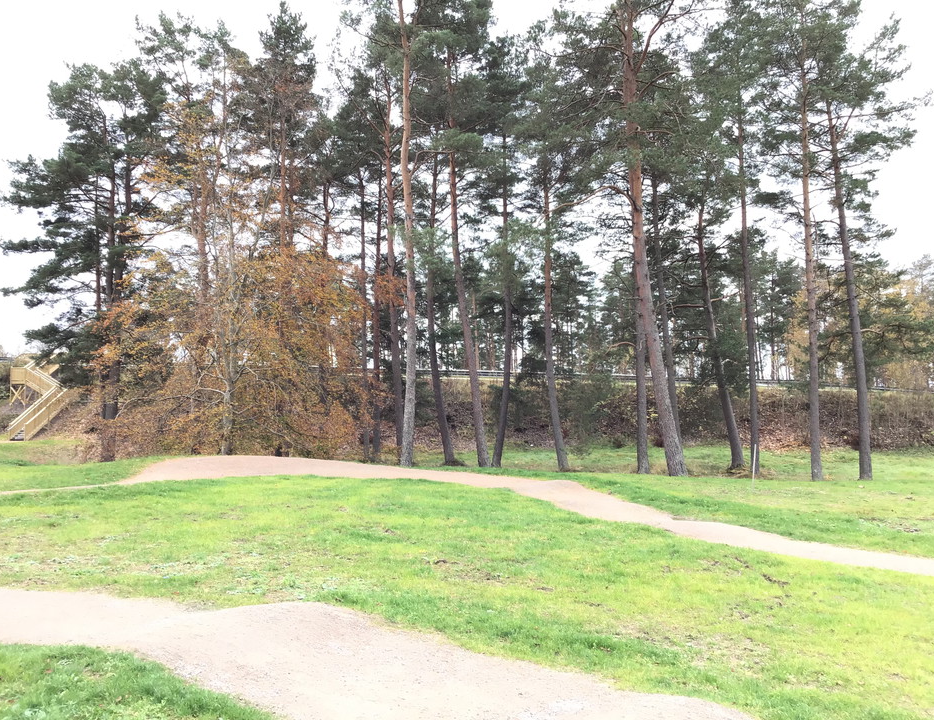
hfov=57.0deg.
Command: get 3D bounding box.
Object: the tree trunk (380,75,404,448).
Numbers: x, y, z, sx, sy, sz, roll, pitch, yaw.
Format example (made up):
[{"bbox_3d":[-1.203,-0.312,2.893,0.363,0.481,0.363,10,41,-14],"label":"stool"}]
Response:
[{"bbox_3d":[-2.573,-3.384,30.469,0.384,13.822,0.365,-2,-4,0],"label":"tree trunk"}]

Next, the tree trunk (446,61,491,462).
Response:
[{"bbox_3d":[0.007,-3.354,27.460,0.487,13.599,0.462,-5,-4,0],"label":"tree trunk"}]

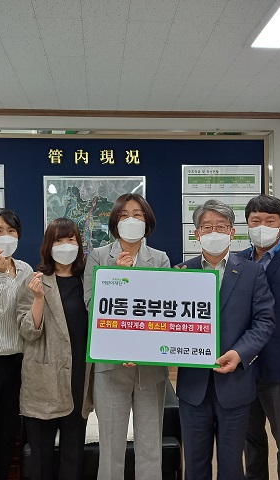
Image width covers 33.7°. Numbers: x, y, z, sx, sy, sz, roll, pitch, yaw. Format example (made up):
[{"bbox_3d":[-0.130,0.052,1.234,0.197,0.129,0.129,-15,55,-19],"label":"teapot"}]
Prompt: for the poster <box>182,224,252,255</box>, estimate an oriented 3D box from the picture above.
[{"bbox_3d":[0.919,-0.011,5.135,0.898,0.321,0.030,0,-1,-5],"label":"poster"}]

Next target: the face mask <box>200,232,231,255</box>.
[{"bbox_3d":[0.348,0.018,2.120,0.138,0.110,0.085,-2,-1,9],"label":"face mask"}]

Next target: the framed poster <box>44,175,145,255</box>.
[{"bbox_3d":[-0.480,-0.093,5.015,1.104,1.190,0.030,0,-1,-5],"label":"framed poster"}]

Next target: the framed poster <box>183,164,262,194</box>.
[{"bbox_3d":[0.912,-0.670,5.146,0.894,0.319,0.030,0,-1,-5],"label":"framed poster"}]

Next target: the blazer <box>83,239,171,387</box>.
[{"bbox_3d":[-0.067,0.359,2.290,0.440,0.740,0.320,-1,-1,0],"label":"blazer"}]

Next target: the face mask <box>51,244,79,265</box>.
[{"bbox_3d":[-0.372,0.074,2.310,0.138,0.110,0.088,0,-1,-10],"label":"face mask"}]

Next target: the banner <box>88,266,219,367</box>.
[{"bbox_3d":[0.067,0.343,2.104,0.590,0.442,0.015,2,-18,4],"label":"banner"}]

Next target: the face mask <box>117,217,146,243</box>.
[{"bbox_3d":[-0.039,-0.050,2.250,0.135,0.125,0.085,-1,-1,5],"label":"face mask"}]

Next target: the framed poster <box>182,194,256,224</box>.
[{"bbox_3d":[0.915,-0.341,5.141,0.901,0.322,0.025,-1,-1,-5],"label":"framed poster"}]

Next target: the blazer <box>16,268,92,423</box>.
[{"bbox_3d":[-0.416,0.544,2.360,0.450,0.750,0.310,0,-1,-16],"label":"blazer"}]

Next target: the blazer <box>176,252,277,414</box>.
[{"bbox_3d":[0.380,0.408,2.180,0.500,0.720,0.320,-1,-1,8],"label":"blazer"}]

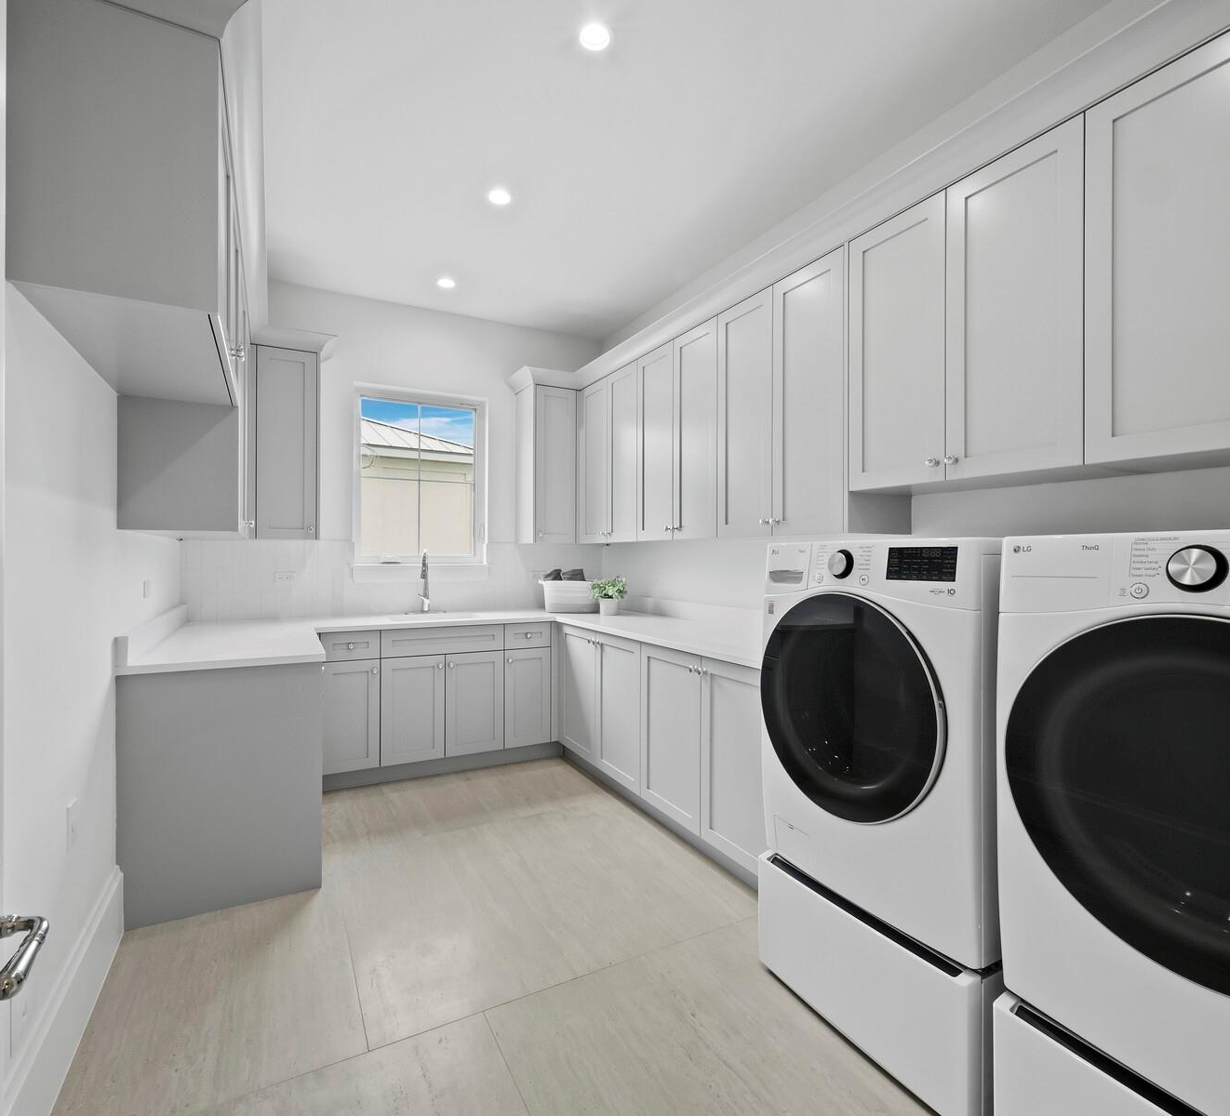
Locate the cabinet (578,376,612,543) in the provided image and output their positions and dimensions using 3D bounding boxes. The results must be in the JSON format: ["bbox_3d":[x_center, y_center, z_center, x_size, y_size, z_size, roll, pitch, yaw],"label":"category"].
[{"bbox_3d":[-0.001,-0.636,4.140,0.320,1.070,0.405,0,0,-29],"label":"cabinet"}]

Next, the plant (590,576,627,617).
[{"bbox_3d":[-0.043,0.251,4.000,0.245,0.265,0.240,0,0,0],"label":"plant"}]

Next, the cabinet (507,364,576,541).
[{"bbox_3d":[-0.507,-0.686,4.264,0.410,1.165,0.420,0,0,-29],"label":"cabinet"}]

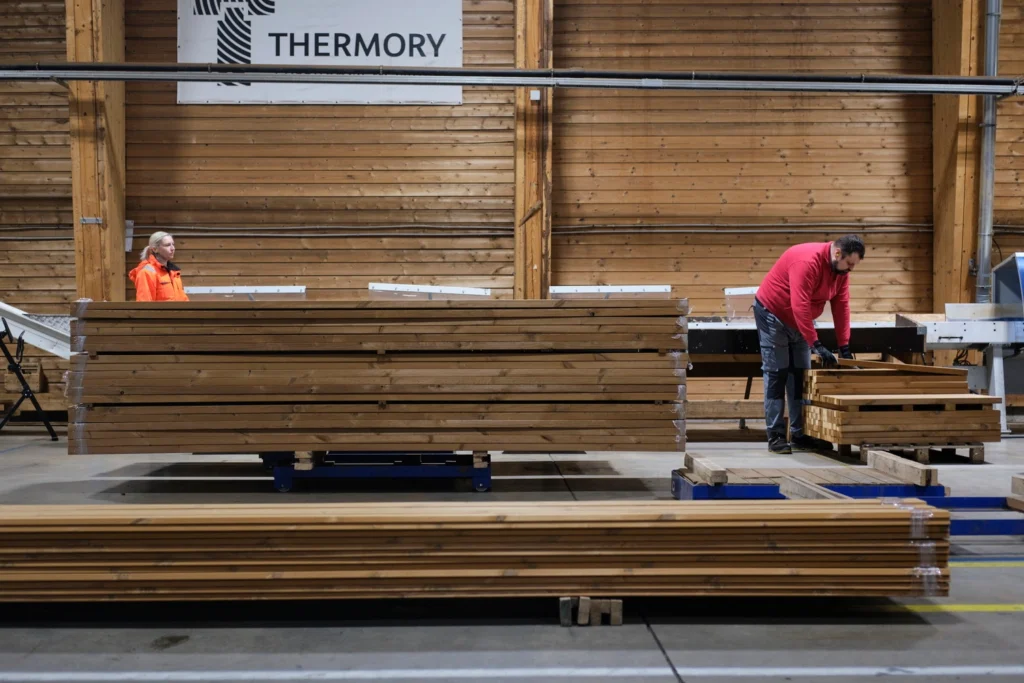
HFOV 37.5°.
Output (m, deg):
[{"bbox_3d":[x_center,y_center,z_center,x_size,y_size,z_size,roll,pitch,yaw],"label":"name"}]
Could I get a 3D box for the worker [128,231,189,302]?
[{"bbox_3d":[-2.798,-0.079,12.000,0.380,1.620,0.500,0,2,27],"label":"worker"}]

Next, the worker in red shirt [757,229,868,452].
[{"bbox_3d":[1.995,0.011,10.200,0.720,1.490,0.550,1,2,28],"label":"worker in red shirt"}]

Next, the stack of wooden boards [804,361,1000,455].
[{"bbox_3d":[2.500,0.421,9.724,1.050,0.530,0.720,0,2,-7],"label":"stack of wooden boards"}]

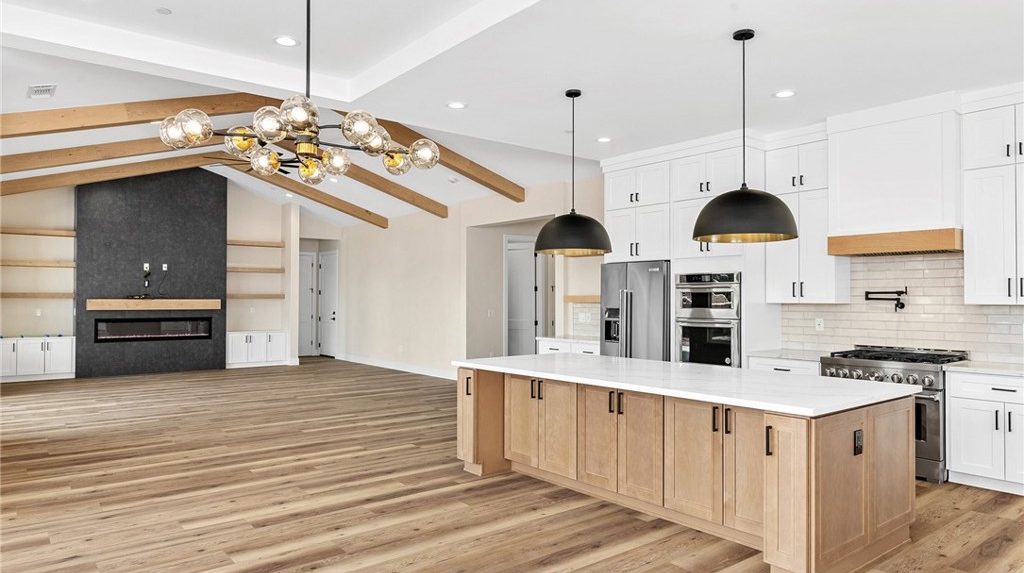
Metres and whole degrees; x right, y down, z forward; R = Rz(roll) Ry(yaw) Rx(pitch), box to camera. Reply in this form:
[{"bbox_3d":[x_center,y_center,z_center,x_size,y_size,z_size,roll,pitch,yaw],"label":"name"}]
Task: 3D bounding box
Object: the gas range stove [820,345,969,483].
[{"bbox_3d":[3.221,1.027,5.503,0.751,0.984,0.921,1,-1,-39],"label":"gas range stove"}]

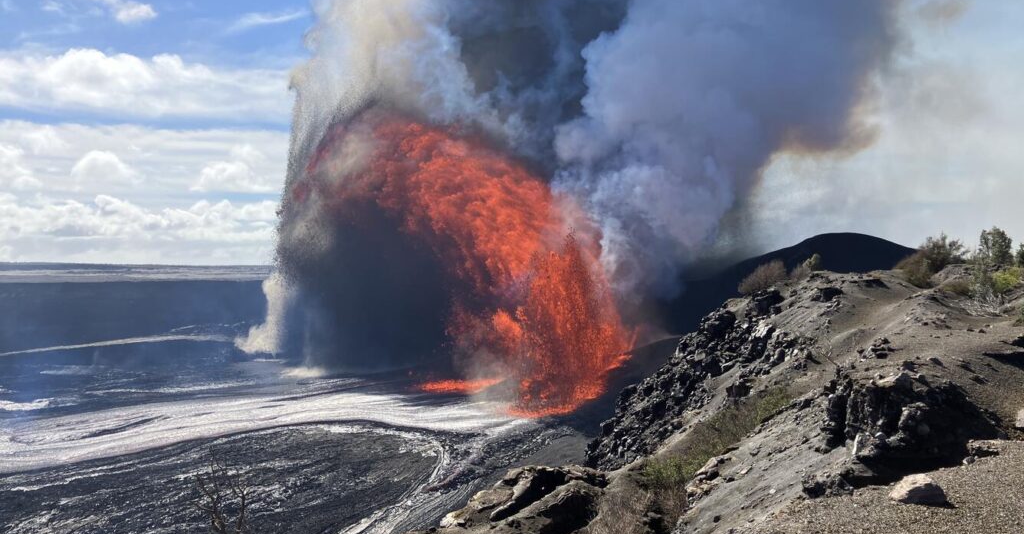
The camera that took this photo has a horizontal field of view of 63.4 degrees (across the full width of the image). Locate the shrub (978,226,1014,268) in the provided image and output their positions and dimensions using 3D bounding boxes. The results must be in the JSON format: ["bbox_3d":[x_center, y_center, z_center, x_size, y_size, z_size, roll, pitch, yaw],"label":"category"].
[{"bbox_3d":[18.718,-0.732,32.000,1.391,1.752,1.400,0,0,0],"label":"shrub"}]

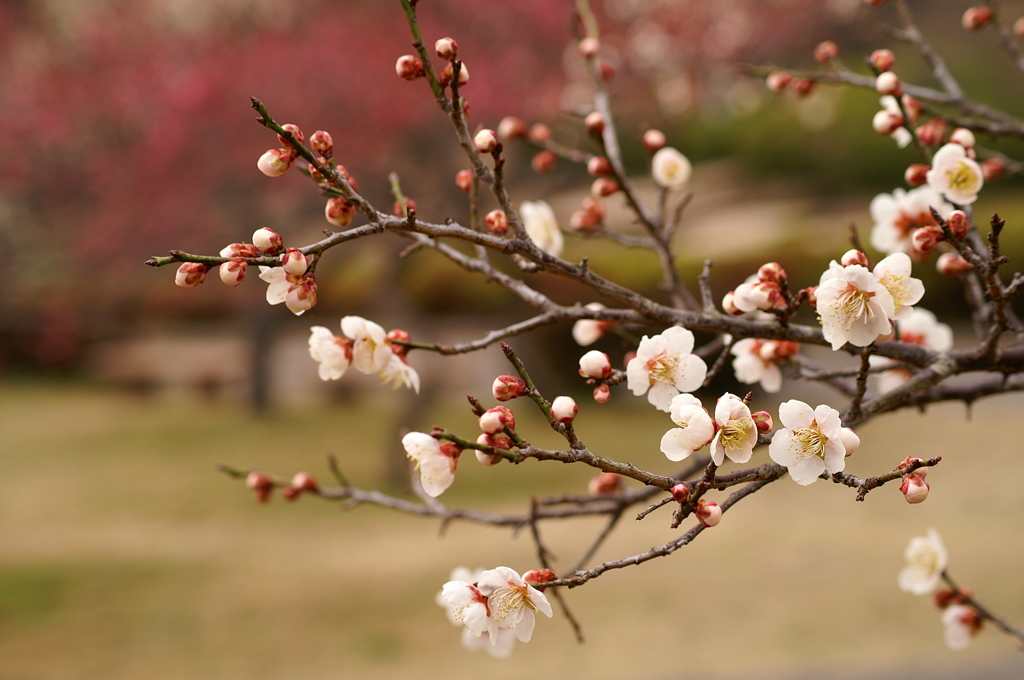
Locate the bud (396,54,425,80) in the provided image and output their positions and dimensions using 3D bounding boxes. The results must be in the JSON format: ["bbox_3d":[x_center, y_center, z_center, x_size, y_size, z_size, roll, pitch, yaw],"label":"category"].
[{"bbox_3d":[-0.034,-0.091,0.710,0.009,0.008,0.008,-3,0,-28],"label":"bud"}]

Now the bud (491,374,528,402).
[{"bbox_3d":[-0.001,0.016,0.700,0.012,0.008,0.008,-2,0,-14],"label":"bud"}]

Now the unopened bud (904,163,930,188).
[{"bbox_3d":[0.146,-0.059,0.765,0.010,0.008,0.008,-3,0,-21],"label":"unopened bud"}]

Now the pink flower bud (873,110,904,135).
[{"bbox_3d":[0.130,-0.075,0.735,0.010,0.008,0.008,6,0,-21],"label":"pink flower bud"}]

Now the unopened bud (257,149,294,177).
[{"bbox_3d":[-0.077,-0.057,0.690,0.011,0.009,0.009,-18,0,-12],"label":"unopened bud"}]

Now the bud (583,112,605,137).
[{"bbox_3d":[0.030,-0.078,0.775,0.007,0.009,0.007,-24,30,0],"label":"bud"}]

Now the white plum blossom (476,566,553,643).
[{"bbox_3d":[0.001,0.084,0.675,0.024,0.024,0.015,2,25,32],"label":"white plum blossom"}]

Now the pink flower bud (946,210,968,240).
[{"bbox_3d":[0.149,-0.039,0.712,0.007,0.009,0.007,-3,21,0],"label":"pink flower bud"}]

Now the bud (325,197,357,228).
[{"bbox_3d":[-0.056,-0.042,0.700,0.010,0.009,0.009,-45,0,25],"label":"bud"}]

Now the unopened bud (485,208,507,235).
[{"bbox_3d":[-0.005,-0.041,0.730,0.008,0.009,0.008,-7,28,0],"label":"unopened bud"}]

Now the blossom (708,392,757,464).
[{"bbox_3d":[0.070,0.028,0.680,0.018,0.023,0.013,-3,13,-37],"label":"blossom"}]

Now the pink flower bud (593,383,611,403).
[{"bbox_3d":[0.029,0.017,0.685,0.005,0.006,0.005,0,-15,0],"label":"pink flower bud"}]

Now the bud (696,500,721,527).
[{"bbox_3d":[0.064,0.056,0.690,0.009,0.008,0.008,32,0,15],"label":"bud"}]

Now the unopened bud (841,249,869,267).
[{"bbox_3d":[0.113,-0.026,0.700,0.009,0.008,0.008,41,0,-12],"label":"unopened bud"}]

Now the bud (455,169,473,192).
[{"bbox_3d":[-0.017,-0.058,0.770,0.007,0.009,0.007,-21,25,0],"label":"bud"}]

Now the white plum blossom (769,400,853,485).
[{"bbox_3d":[0.092,0.032,0.660,0.024,0.025,0.014,1,5,19],"label":"white plum blossom"}]

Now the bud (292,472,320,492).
[{"bbox_3d":[-0.075,0.051,0.770,0.009,0.007,0.007,31,0,-27],"label":"bud"}]

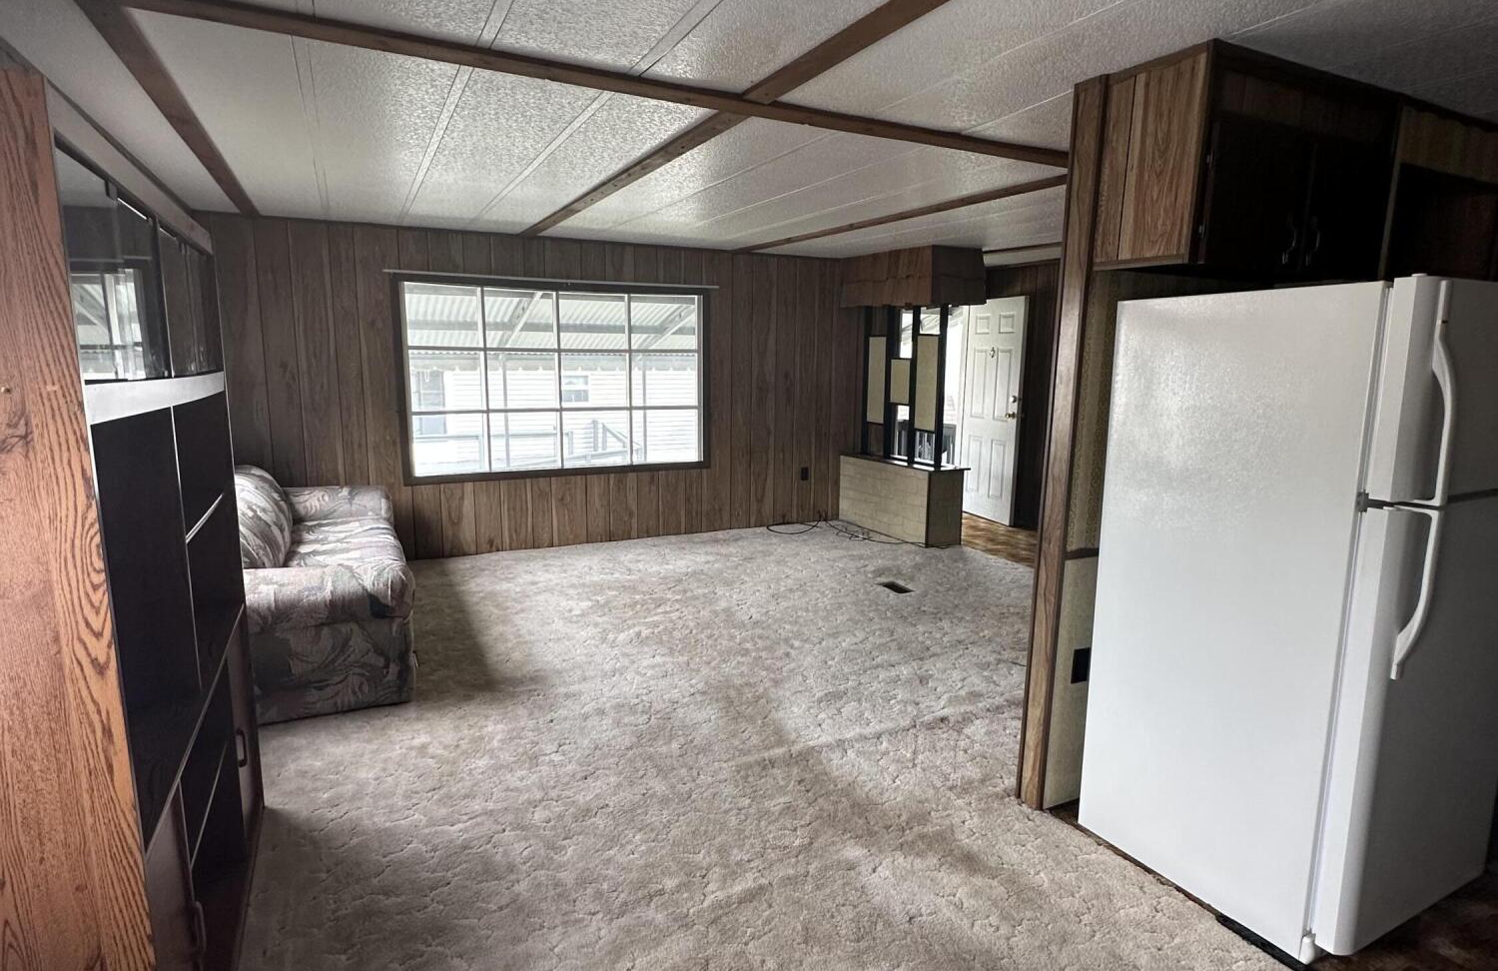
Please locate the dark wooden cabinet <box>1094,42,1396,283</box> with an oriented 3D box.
[{"bbox_3d":[1.440,-0.870,2.327,0.834,0.519,0.317,-4,10,-26],"label":"dark wooden cabinet"}]

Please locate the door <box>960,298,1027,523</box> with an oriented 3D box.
[{"bbox_3d":[2.129,-0.657,7.109,0.044,1.918,0.696,-4,10,-26],"label":"door"}]

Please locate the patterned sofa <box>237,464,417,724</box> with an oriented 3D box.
[{"bbox_3d":[-2.266,0.301,4.078,0.889,0.915,2.309,-4,10,-26],"label":"patterned sofa"}]

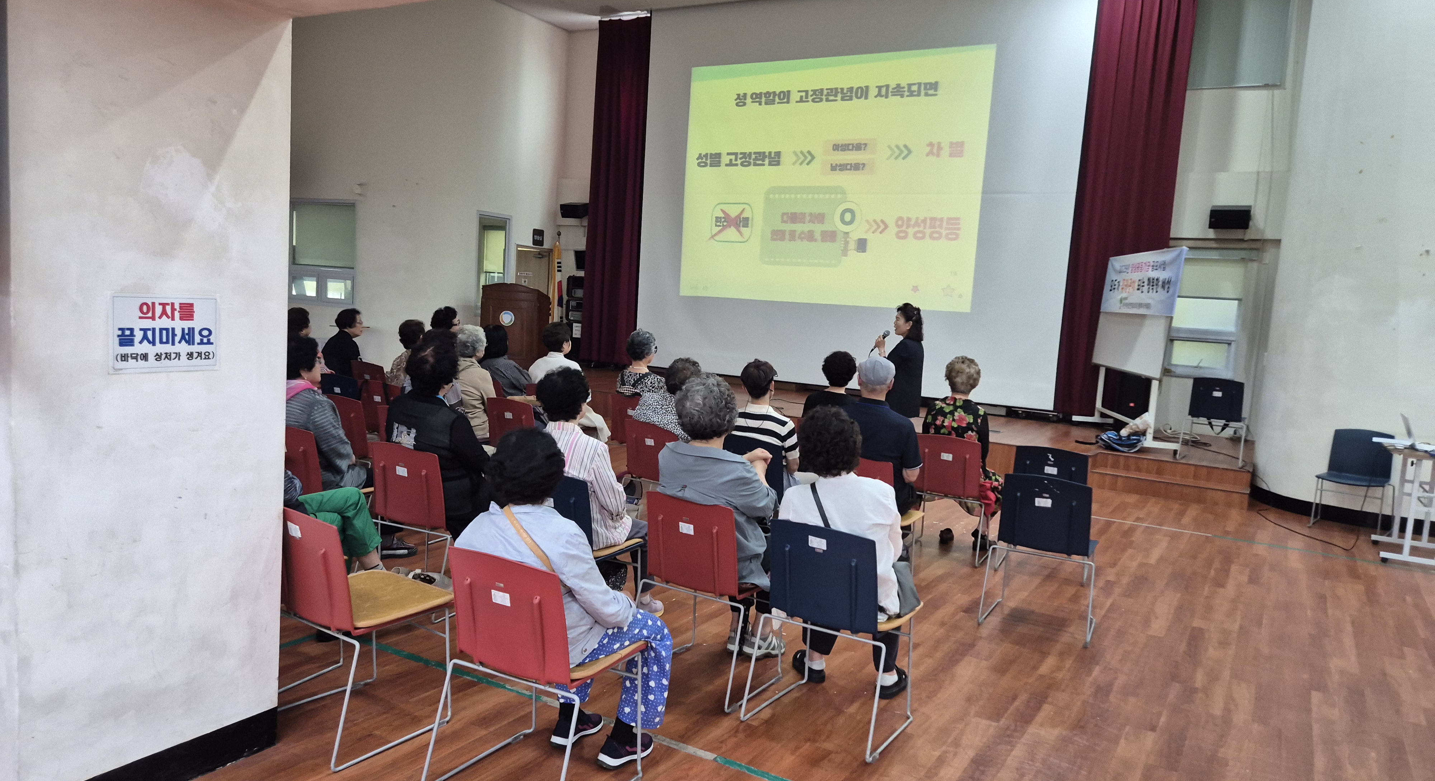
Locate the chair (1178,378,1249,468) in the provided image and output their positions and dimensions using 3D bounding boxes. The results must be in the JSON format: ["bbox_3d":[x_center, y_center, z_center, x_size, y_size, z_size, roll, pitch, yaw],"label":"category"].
[{"bbox_3d":[4.699,0.275,8.959,0.518,0.781,0.528,7,7,33],"label":"chair"}]

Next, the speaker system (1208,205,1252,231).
[{"bbox_3d":[5.620,-1.885,10.447,0.446,0.225,0.255,7,21,33],"label":"speaker system"}]

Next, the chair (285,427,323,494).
[{"bbox_3d":[-2.068,0.556,5.013,0.518,0.781,0.528,7,7,28],"label":"chair"}]

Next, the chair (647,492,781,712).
[{"bbox_3d":[-0.019,0.817,4.022,0.515,0.800,0.510,7,7,33],"label":"chair"}]

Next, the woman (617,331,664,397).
[{"bbox_3d":[-0.454,0.169,7.332,0.470,1.272,0.666,7,6,27],"label":"woman"}]

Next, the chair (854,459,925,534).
[{"bbox_3d":[0.837,0.739,5.328,0.515,0.800,0.510,7,7,32],"label":"chair"}]

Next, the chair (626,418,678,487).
[{"bbox_3d":[-0.314,0.579,6.182,0.515,0.800,0.510,7,7,30],"label":"chair"}]

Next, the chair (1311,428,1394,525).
[{"bbox_3d":[5.143,0.743,7.690,0.497,0.784,0.490,9,8,40],"label":"chair"}]

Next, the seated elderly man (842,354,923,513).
[{"bbox_3d":[0.985,0.453,5.401,0.528,1.296,0.768,7,7,33],"label":"seated elderly man"}]

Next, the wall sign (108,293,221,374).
[{"bbox_3d":[-1.548,-0.161,2.682,0.008,0.216,0.306,7,7,30],"label":"wall sign"}]

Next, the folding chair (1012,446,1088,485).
[{"bbox_3d":[2.087,0.726,5.958,0.518,0.781,0.528,6,6,26],"label":"folding chair"}]

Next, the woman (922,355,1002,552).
[{"bbox_3d":[1.628,0.415,6.206,0.510,1.279,0.666,6,6,25],"label":"woman"}]

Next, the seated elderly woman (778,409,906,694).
[{"bbox_3d":[0.548,0.644,3.673,0.519,1.191,0.686,7,7,32],"label":"seated elderly woman"}]

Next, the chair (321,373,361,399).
[{"bbox_3d":[-2.856,0.267,7.644,0.515,0.800,0.510,7,7,27],"label":"chair"}]

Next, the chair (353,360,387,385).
[{"bbox_3d":[-2.998,0.131,8.655,0.518,0.781,0.528,7,7,29],"label":"chair"}]

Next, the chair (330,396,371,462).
[{"bbox_3d":[-2.288,0.416,6.138,0.497,0.784,0.490,7,6,26],"label":"chair"}]

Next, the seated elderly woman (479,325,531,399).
[{"bbox_3d":[-1.705,0.062,7.966,0.480,1.219,0.672,7,7,29],"label":"seated elderly woman"}]

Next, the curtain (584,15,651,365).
[{"bbox_3d":[-1.566,-2.978,14.537,0.998,5.184,0.192,7,7,29],"label":"curtain"}]

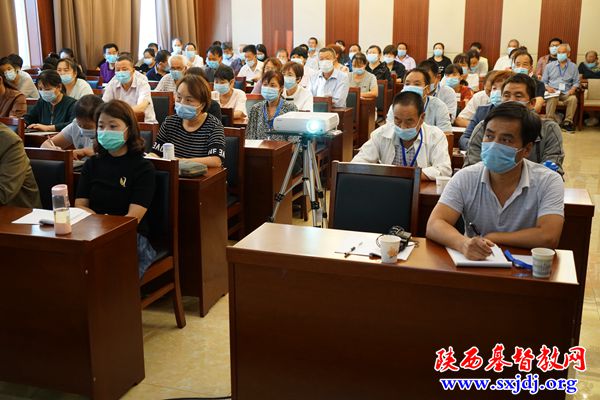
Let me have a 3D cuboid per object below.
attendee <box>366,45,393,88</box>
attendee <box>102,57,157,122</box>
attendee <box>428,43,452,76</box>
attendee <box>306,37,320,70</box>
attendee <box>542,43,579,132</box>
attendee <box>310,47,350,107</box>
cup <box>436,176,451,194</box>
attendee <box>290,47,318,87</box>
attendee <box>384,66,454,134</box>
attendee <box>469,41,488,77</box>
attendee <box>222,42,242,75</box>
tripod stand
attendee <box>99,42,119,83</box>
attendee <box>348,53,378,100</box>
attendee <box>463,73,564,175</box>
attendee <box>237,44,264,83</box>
[{"bbox_3d":[1.023,-1.352,8.789,0.550,1.330,0.720,5,15,17],"label":"attendee"},{"bbox_3d":[-1.625,-0.741,6.451,0.580,1.290,0.720,5,15,17],"label":"attendee"},{"bbox_3d":[2.277,-1.896,10.996,0.480,1.290,0.780,4,15,15],"label":"attendee"},{"bbox_3d":[0.215,-1.938,10.879,0.480,1.384,0.750,5,15,17],"label":"attendee"},{"bbox_3d":[3.933,-1.684,10.141,0.580,1.320,0.800,5,15,17],"label":"attendee"},{"bbox_3d":[0.310,-0.877,6.924,0.580,1.330,0.750,5,15,17],"label":"attendee"},{"bbox_3d":[0.706,-0.074,3.262,0.074,0.085,0.074,5,15,17],"label":"cup"},{"bbox_3d":[0.016,-1.169,8.081,0.550,1.320,0.720,5,15,17],"label":"attendee"},{"bbox_3d":[0.838,-0.291,4.762,0.520,1.251,0.780,5,15,17],"label":"attendee"},{"bbox_3d":[2.838,-1.826,10.705,0.500,1.300,0.780,5,15,17],"label":"attendee"},{"bbox_3d":[-1.026,-1.556,9.639,0.500,1.300,0.750,4,15,15],"label":"attendee"},{"bbox_3d":[0.034,0.075,3.938,0.520,0.943,0.520,5,15,17],"label":"tripod stand"},{"bbox_3d":[-2.519,-1.401,8.879,0.460,1.313,0.750,5,15,17],"label":"attendee"},{"bbox_3d":[0.740,-1.081,7.869,0.550,1.260,0.700,5,15,17],"label":"attendee"},{"bbox_3d":[1.153,-0.027,3.693,0.540,1.300,0.760,5,15,17],"label":"attendee"},{"bbox_3d":[-0.712,-1.463,9.192,0.500,1.295,0.750,5,15,17],"label":"attendee"}]

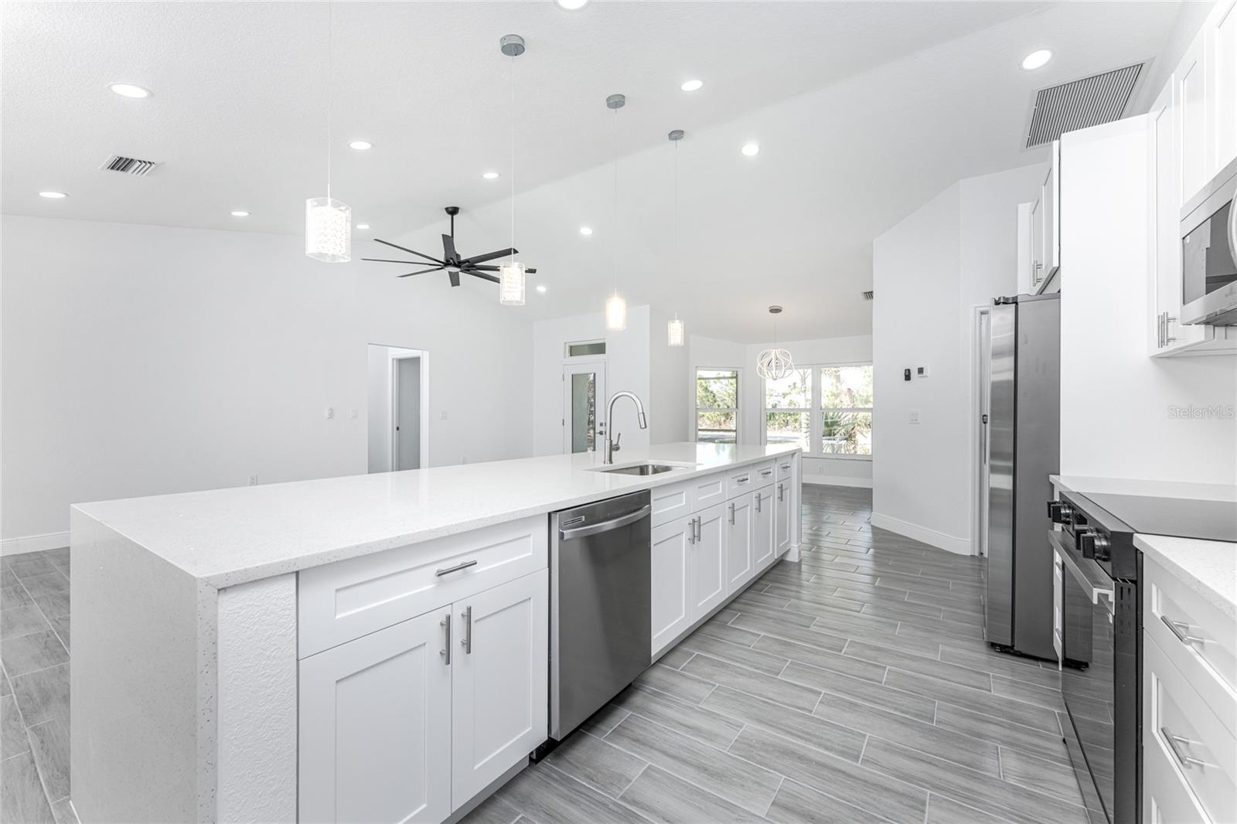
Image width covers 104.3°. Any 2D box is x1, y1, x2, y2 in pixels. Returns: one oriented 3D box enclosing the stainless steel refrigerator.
[{"bbox_3d":[2.501,0.321,2.608,0.830,1.785,0.910,0,0,35],"label":"stainless steel refrigerator"}]

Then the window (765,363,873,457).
[{"bbox_3d":[3.440,-0.025,8.337,1.870,1.620,0.120,0,0,35],"label":"window"}]

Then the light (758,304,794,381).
[{"bbox_3d":[2.325,-1.022,7.120,0.530,1.080,0.530,0,0,35],"label":"light"}]

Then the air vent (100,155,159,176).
[{"bbox_3d":[-3.366,-1.704,3.329,0.320,0.030,0.270,0,12,35],"label":"air vent"}]

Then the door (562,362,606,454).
[{"bbox_3d":[-0.577,0.206,8.085,0.920,2.040,0.070,0,0,35],"label":"door"}]

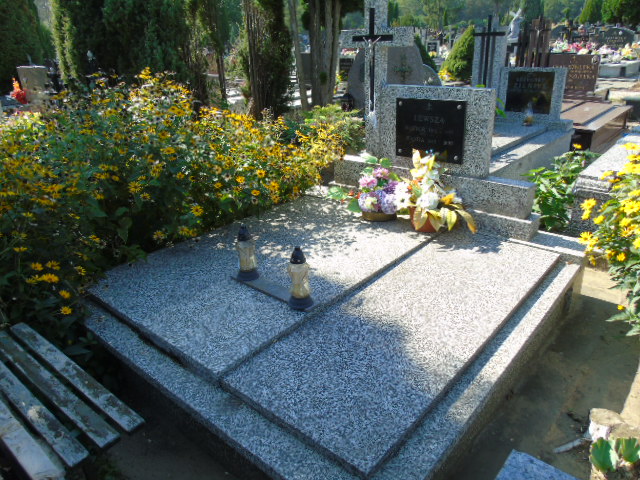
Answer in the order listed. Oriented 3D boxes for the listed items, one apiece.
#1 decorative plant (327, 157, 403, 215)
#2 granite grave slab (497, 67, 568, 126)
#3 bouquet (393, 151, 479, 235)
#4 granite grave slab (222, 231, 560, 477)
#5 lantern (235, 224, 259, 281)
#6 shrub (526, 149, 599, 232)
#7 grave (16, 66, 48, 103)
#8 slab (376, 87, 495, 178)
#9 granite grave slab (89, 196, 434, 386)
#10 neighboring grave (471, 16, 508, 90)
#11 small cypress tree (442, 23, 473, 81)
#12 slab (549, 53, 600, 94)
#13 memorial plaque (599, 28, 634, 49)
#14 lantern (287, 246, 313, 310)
[{"bbox_3d":[0.318,-0.334,3.192,0.420,0.380,0.340,16,30,39],"label":"decorative plant"},{"bbox_3d":[2.274,-1.569,4.961,0.671,0.522,0.084,17,30,38],"label":"granite grave slab"},{"bbox_3d":[0.641,-0.261,2.606,0.389,0.415,0.315,17,30,38],"label":"bouquet"},{"bbox_3d":[0.462,0.327,2.136,0.680,0.042,1.760,16,30,39],"label":"granite grave slab"},{"bbox_3d":[-0.398,0.062,2.460,0.120,0.297,0.120,-3,23,1],"label":"lantern"},{"bbox_3d":[1.863,-0.380,3.550,0.470,0.620,0.450,16,30,39],"label":"shrub"},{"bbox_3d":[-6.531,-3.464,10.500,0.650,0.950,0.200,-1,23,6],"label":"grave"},{"bbox_3d":[0.722,-0.710,2.963,0.773,0.503,0.088,17,30,38],"label":"slab"},{"bbox_3d":[-0.214,0.088,2.479,1.097,0.058,1.669,17,30,38],"label":"granite grave slab"},{"bbox_3d":[1.831,-2.028,5.079,0.361,0.802,0.042,17,30,38],"label":"neighboring grave"},{"bbox_3d":[4.221,-5.447,13.500,1.300,1.700,1.300,16,30,39],"label":"small cypress tree"},{"bbox_3d":[3.802,-2.483,6.961,0.695,0.562,0.095,17,30,38],"label":"slab"},{"bbox_3d":[9.462,-6.356,14.800,1.150,0.900,0.250,16,30,39],"label":"memorial plaque"},{"bbox_3d":[-0.086,0.154,1.897,0.101,0.266,0.101,-2,23,1],"label":"lantern"}]

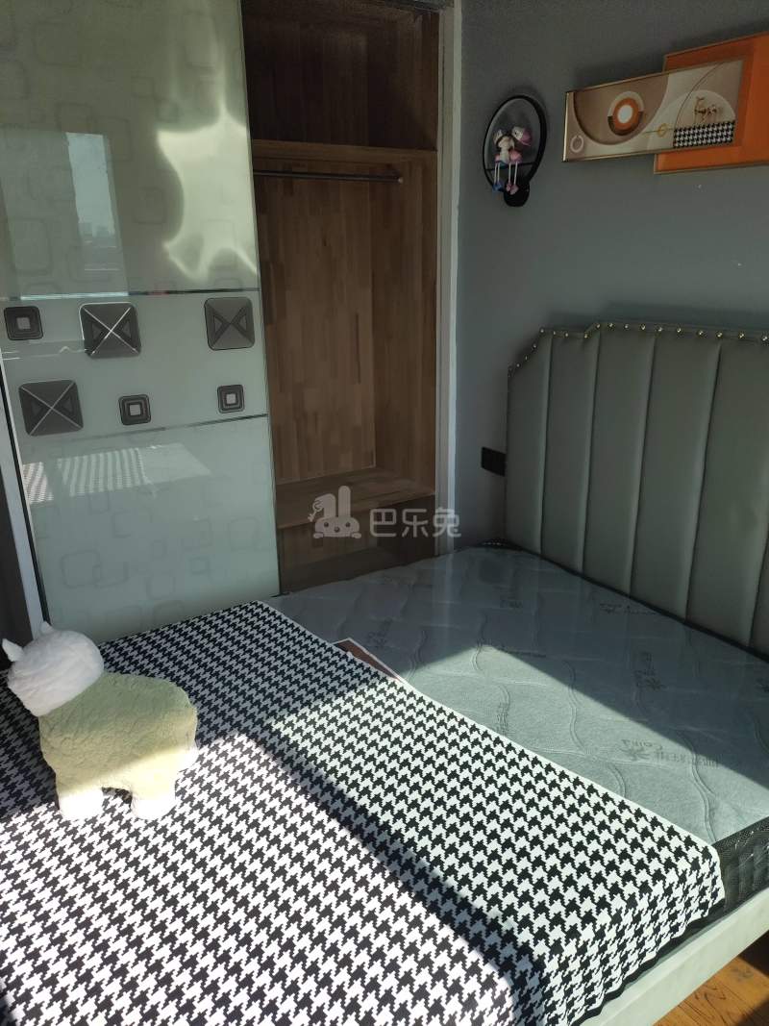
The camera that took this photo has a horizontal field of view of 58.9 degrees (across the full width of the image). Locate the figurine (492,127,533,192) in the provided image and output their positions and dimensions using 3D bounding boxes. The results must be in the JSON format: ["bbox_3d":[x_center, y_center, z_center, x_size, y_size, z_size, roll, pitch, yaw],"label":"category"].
[{"bbox_3d":[0.445,-1.222,2.361,0.070,0.200,0.135,-12,22,-29],"label":"figurine"}]

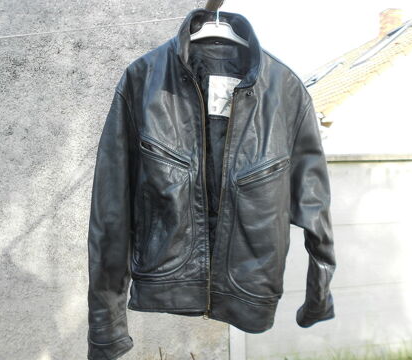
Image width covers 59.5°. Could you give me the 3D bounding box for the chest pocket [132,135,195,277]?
[{"bbox_3d":[-0.103,0.061,0.870,0.150,0.335,0.050,0,3,14],"label":"chest pocket"}]

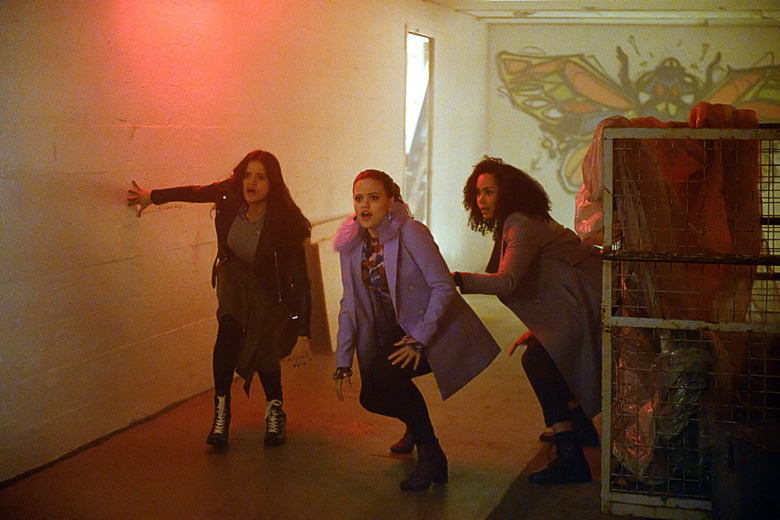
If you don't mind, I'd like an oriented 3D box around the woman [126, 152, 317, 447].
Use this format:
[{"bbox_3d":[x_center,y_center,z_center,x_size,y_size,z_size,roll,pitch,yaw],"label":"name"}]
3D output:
[{"bbox_3d":[-0.815,0.169,7.023,0.940,1.335,0.520,1,4,7],"label":"woman"}]

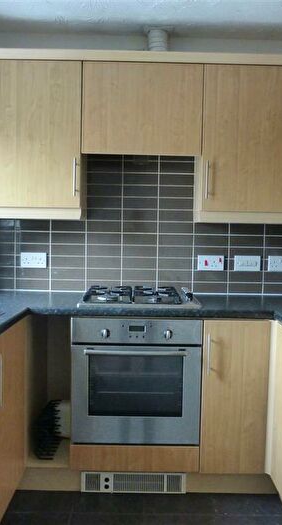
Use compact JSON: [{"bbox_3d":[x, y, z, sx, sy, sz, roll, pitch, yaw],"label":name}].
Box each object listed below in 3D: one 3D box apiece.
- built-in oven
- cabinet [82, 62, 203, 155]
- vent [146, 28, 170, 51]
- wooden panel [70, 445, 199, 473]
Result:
[{"bbox_3d":[-0.022,0.535,2.479,0.595,0.590,0.570,1,4,0],"label":"built-in oven"},{"bbox_3d":[0.007,-0.769,2.567,0.599,0.453,0.320,1,4,0],"label":"cabinet"},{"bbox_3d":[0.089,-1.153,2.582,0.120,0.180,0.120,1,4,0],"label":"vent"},{"bbox_3d":[-0.027,0.908,2.259,0.595,0.117,0.022,1,4,0],"label":"wooden panel"}]

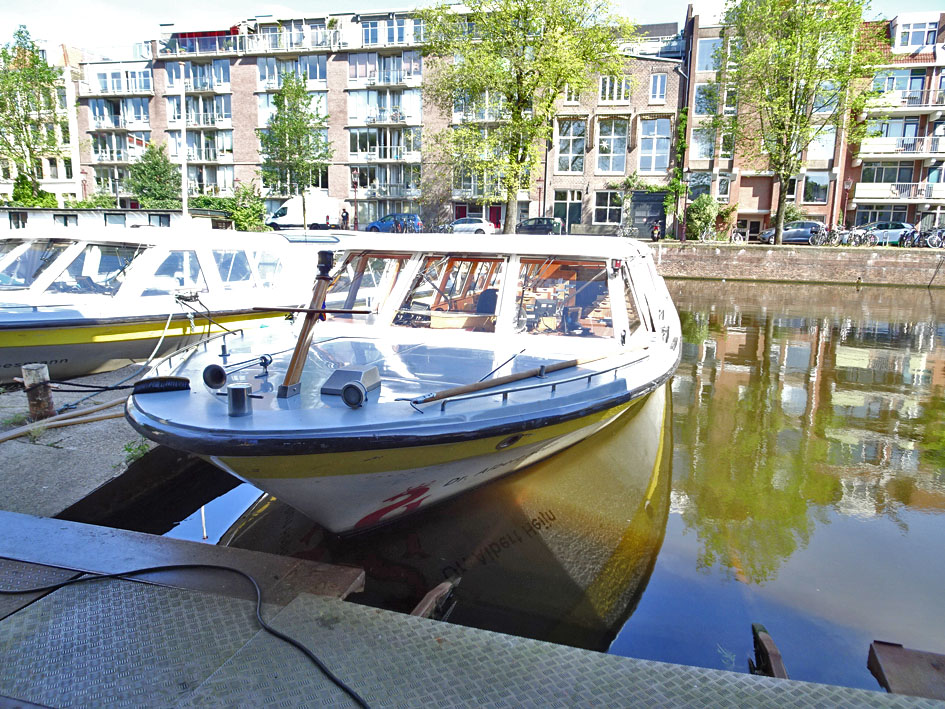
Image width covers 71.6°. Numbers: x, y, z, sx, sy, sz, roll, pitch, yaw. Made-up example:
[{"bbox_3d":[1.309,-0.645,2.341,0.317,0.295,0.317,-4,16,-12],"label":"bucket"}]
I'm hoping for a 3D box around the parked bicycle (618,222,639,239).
[{"bbox_3d":[11.200,-8.849,47.200,1.750,1.080,0.600,3,11,13],"label":"parked bicycle"}]

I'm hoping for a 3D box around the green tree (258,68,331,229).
[{"bbox_3d":[-11.616,-13.269,44.000,4.800,10.300,4.800,3,11,13],"label":"green tree"}]

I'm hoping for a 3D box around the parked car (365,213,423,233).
[{"bbox_3d":[-5.695,-9.457,47.846,4.050,1.540,1.750,3,11,13],"label":"parked car"}]

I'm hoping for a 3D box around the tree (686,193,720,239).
[{"bbox_3d":[15.864,-9.460,45.200,2.400,3.200,2.200,3,11,13],"label":"tree"}]

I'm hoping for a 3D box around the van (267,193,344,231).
[{"bbox_3d":[-13.004,-10.811,50.274,5.500,2.700,2.050,3,11,13],"label":"van"}]

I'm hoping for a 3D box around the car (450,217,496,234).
[{"bbox_3d":[-0.355,-8.907,46.484,4.200,1.450,1.760,3,11,13],"label":"car"}]

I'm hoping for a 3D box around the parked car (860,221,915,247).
[{"bbox_3d":[25.075,-7.368,40.373,4.050,1.500,1.750,3,11,13],"label":"parked car"}]

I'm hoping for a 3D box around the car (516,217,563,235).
[{"bbox_3d":[4.420,-8.637,45.255,4.100,1.480,1.740,3,11,13],"label":"car"}]

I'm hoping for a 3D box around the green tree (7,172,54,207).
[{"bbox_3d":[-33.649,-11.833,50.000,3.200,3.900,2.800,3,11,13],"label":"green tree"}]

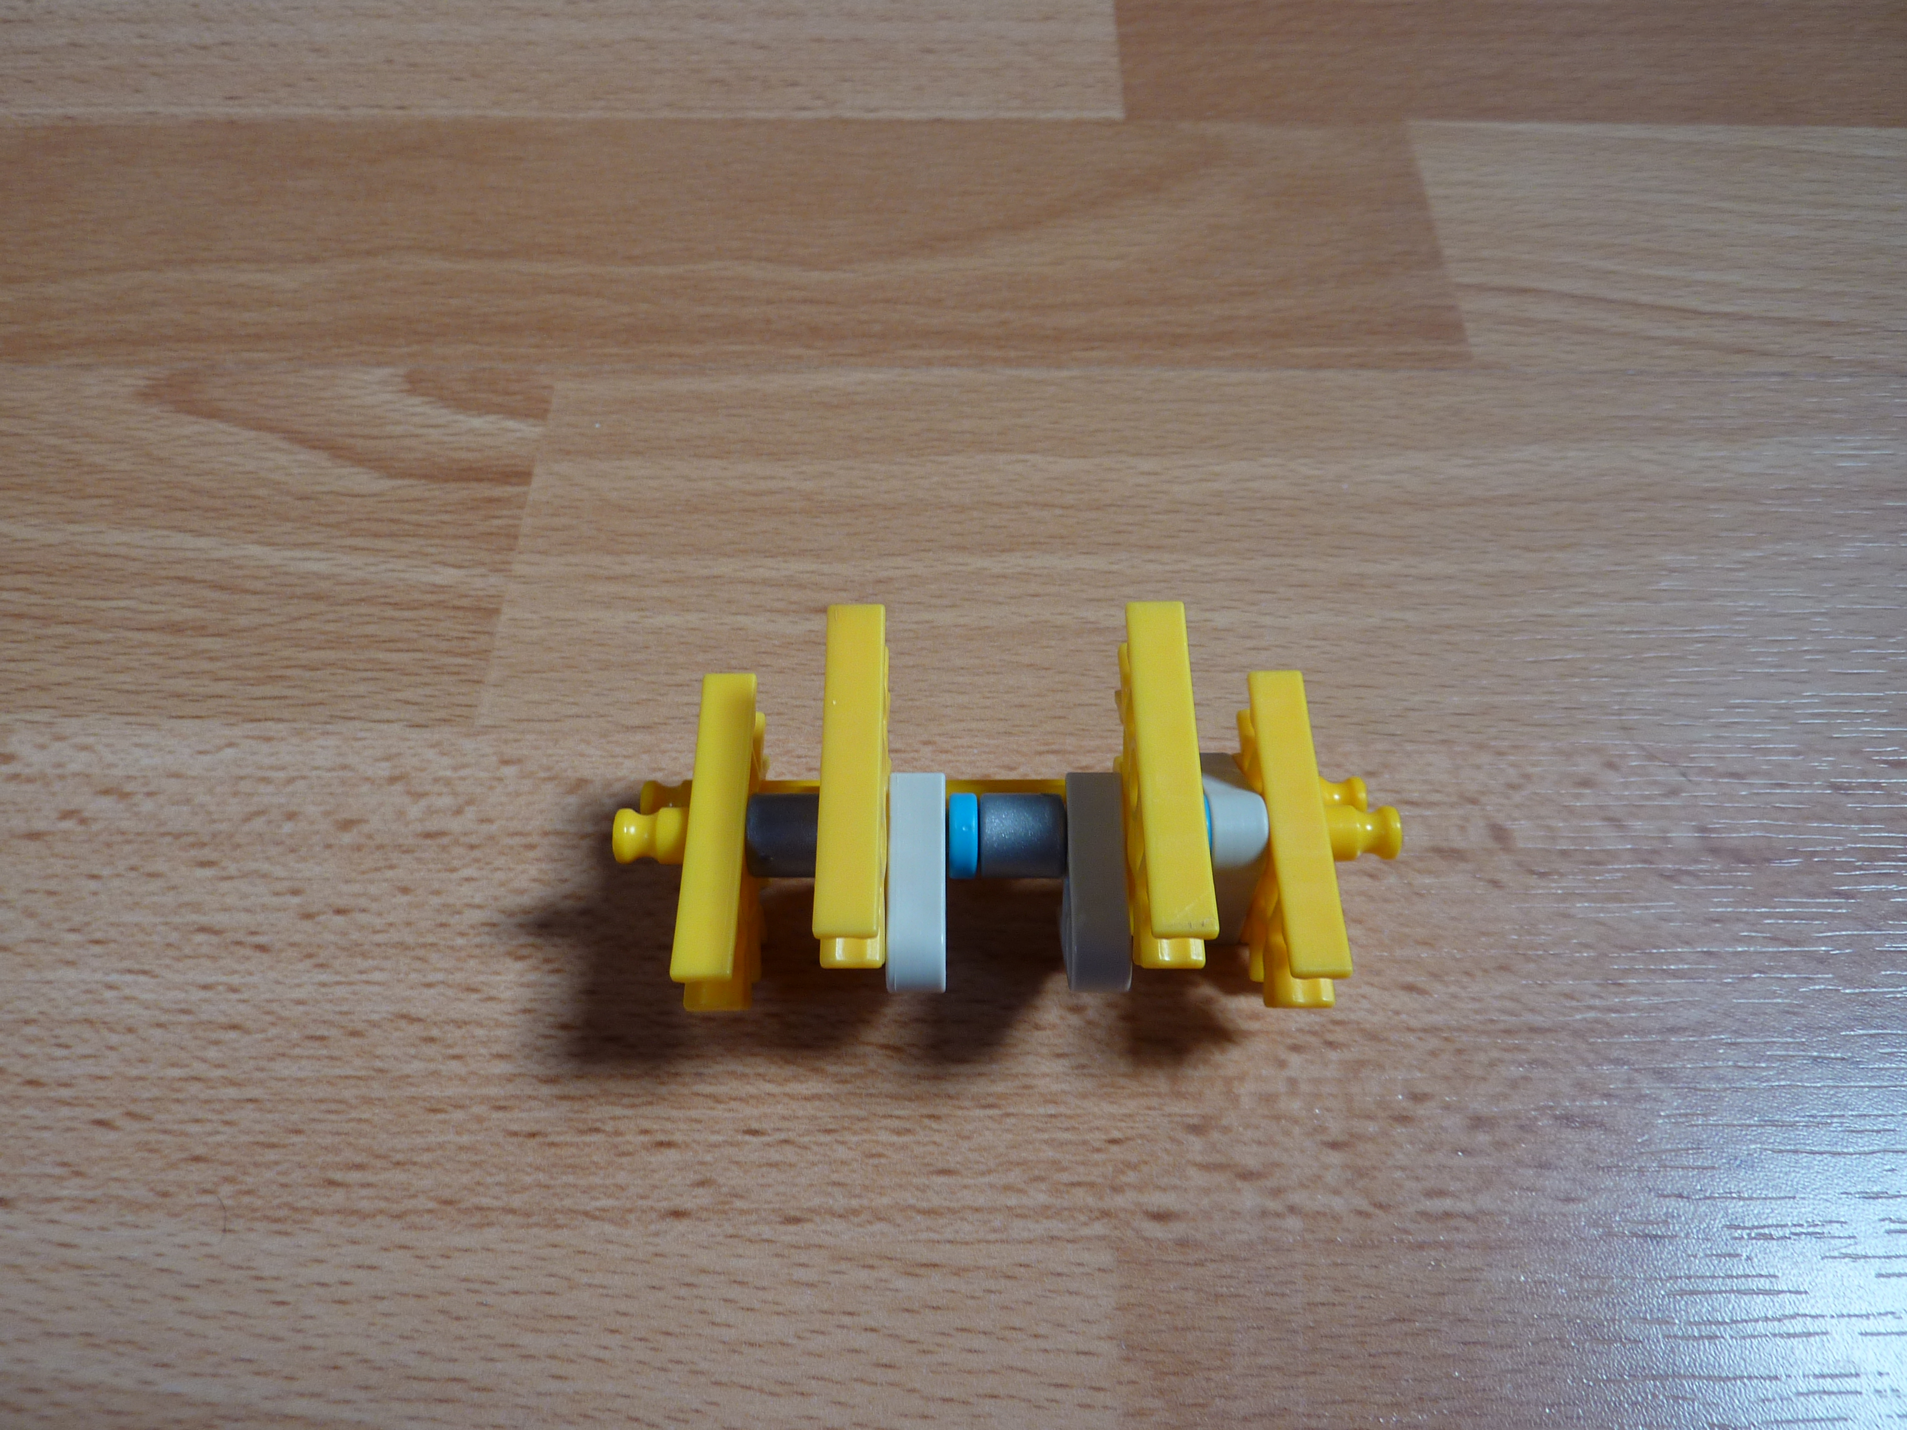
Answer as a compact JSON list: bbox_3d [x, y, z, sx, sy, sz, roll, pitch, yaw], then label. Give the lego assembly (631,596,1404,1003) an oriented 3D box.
[{"bbox_3d":[0.006,0.014,0.150,0.086,0.038,0.038,0,58,0],"label":"lego assembly"}]

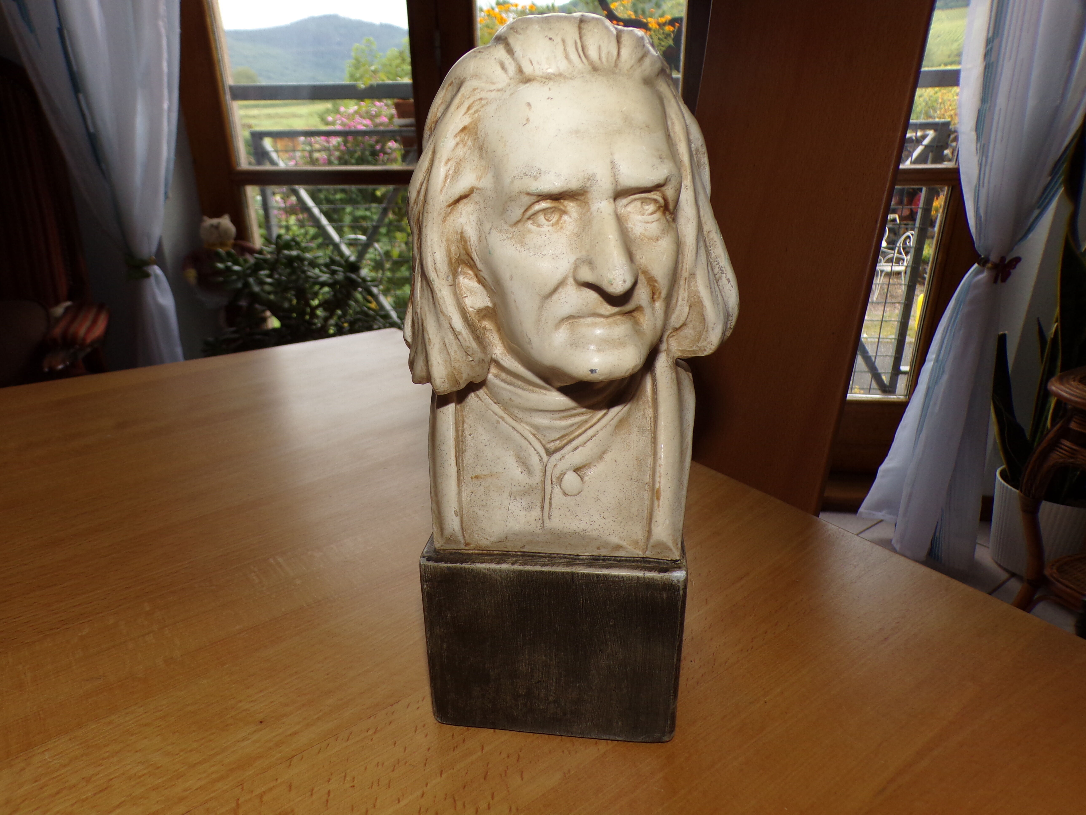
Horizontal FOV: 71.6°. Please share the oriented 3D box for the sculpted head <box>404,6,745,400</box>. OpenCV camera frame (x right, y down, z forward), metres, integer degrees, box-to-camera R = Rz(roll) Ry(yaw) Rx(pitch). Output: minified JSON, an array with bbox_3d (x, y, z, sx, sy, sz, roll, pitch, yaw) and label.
[{"bbox_3d":[0.010,-0.084,0.319,0.138,0.150,0.137,-6,23,-14],"label":"sculpted head"}]

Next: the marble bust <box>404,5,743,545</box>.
[{"bbox_3d":[0.010,-0.051,0.332,0.142,0.221,0.137,0,22,2],"label":"marble bust"}]

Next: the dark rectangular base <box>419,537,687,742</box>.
[{"bbox_3d":[0.009,0.093,0.393,0.116,0.093,0.106,2,22,5],"label":"dark rectangular base"}]

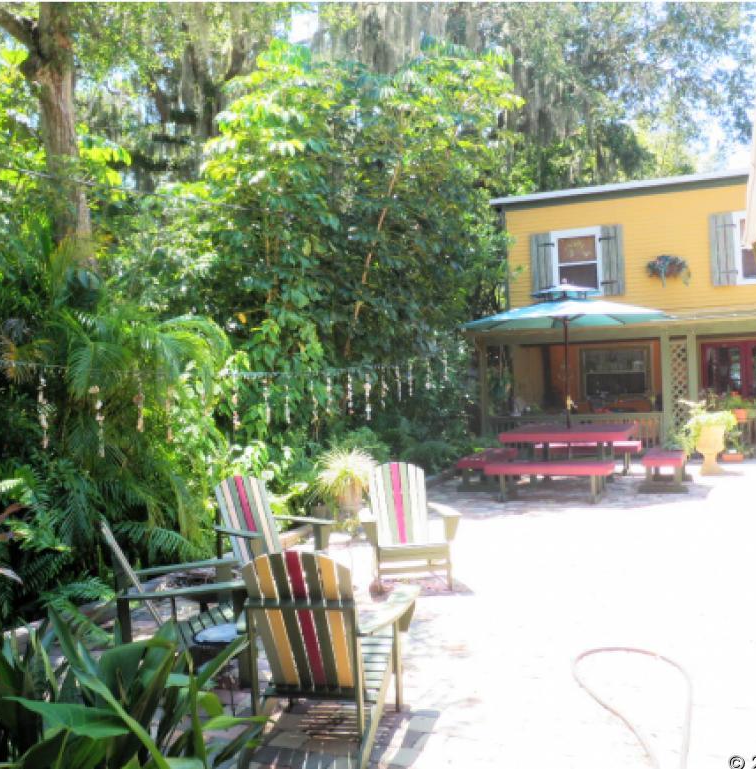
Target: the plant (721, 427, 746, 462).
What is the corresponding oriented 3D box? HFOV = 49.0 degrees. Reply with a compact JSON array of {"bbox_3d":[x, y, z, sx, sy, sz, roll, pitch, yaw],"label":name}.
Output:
[{"bbox_3d":[5.797,0.978,13.512,0.420,0.580,0.340,-2,0,23],"label":"plant"}]

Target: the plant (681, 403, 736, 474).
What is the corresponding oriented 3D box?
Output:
[{"bbox_3d":[4.789,0.774,11.989,0.780,1.050,0.750,-2,0,23],"label":"plant"}]

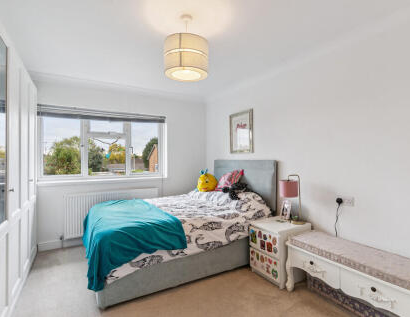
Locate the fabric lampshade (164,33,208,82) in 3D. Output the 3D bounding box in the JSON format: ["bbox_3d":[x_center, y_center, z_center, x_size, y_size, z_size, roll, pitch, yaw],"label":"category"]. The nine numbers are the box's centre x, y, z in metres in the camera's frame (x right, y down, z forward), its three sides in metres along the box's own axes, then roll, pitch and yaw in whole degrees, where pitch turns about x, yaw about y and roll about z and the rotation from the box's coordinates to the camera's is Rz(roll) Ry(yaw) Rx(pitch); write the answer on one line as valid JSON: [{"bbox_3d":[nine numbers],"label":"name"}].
[{"bbox_3d":[-0.149,-0.797,1.820,0.350,0.240,0.350,0,0,0],"label":"fabric lampshade"}]

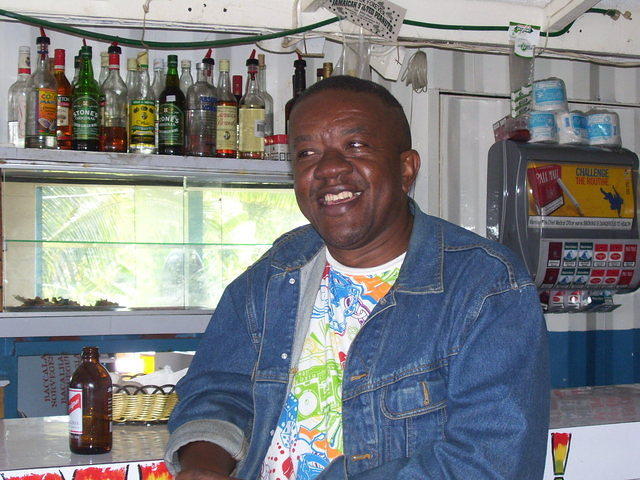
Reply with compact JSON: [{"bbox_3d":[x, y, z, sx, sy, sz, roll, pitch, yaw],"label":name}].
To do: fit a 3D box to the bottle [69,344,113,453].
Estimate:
[{"bbox_3d":[-0.352,0.246,1.990,0.065,0.162,0.065,1,-2,-26],"label":"bottle"}]

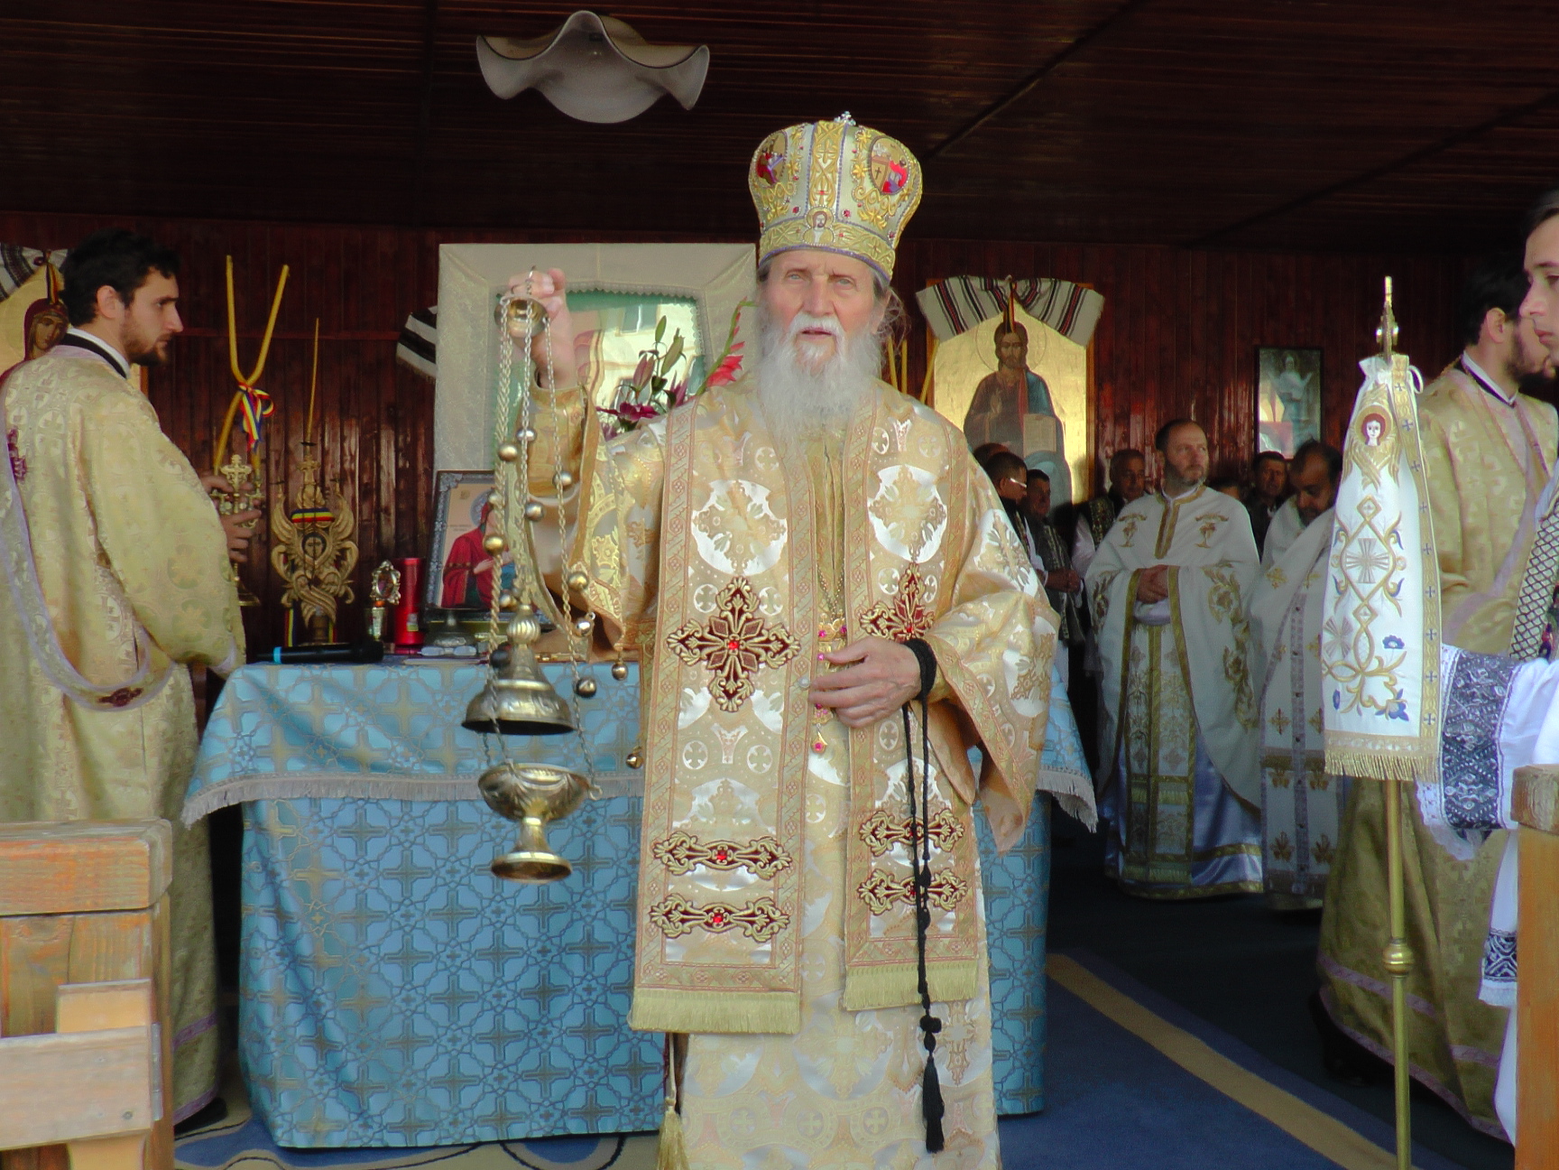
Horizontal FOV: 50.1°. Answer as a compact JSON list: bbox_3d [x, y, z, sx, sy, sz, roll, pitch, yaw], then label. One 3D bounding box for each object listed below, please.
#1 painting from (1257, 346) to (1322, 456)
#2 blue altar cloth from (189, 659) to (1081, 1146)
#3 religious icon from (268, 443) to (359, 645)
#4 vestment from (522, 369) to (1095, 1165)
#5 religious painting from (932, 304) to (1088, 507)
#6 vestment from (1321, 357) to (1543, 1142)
[{"bbox_3d":[2.606,-0.929,8.500,0.370,0.590,0.035,0,0,-10],"label":"painting"},{"bbox_3d":[-0.270,0.595,3.650,1.660,0.920,0.850,0,0,-9],"label":"blue altar cloth"},{"bbox_3d":[-1.075,-0.091,3.850,0.215,0.465,0.120,0,0,-9],"label":"religious icon"},{"bbox_3d":[0.025,0.358,2.480,0.770,1.310,0.500,0,0,-7],"label":"vestment"},{"bbox_3d":[1.136,-0.914,8.200,0.820,1.120,0.050,0,0,-10],"label":"religious painting"},{"bbox_3d":[1.420,0.292,3.320,0.600,1.430,0.540,0,0,-30],"label":"vestment"}]

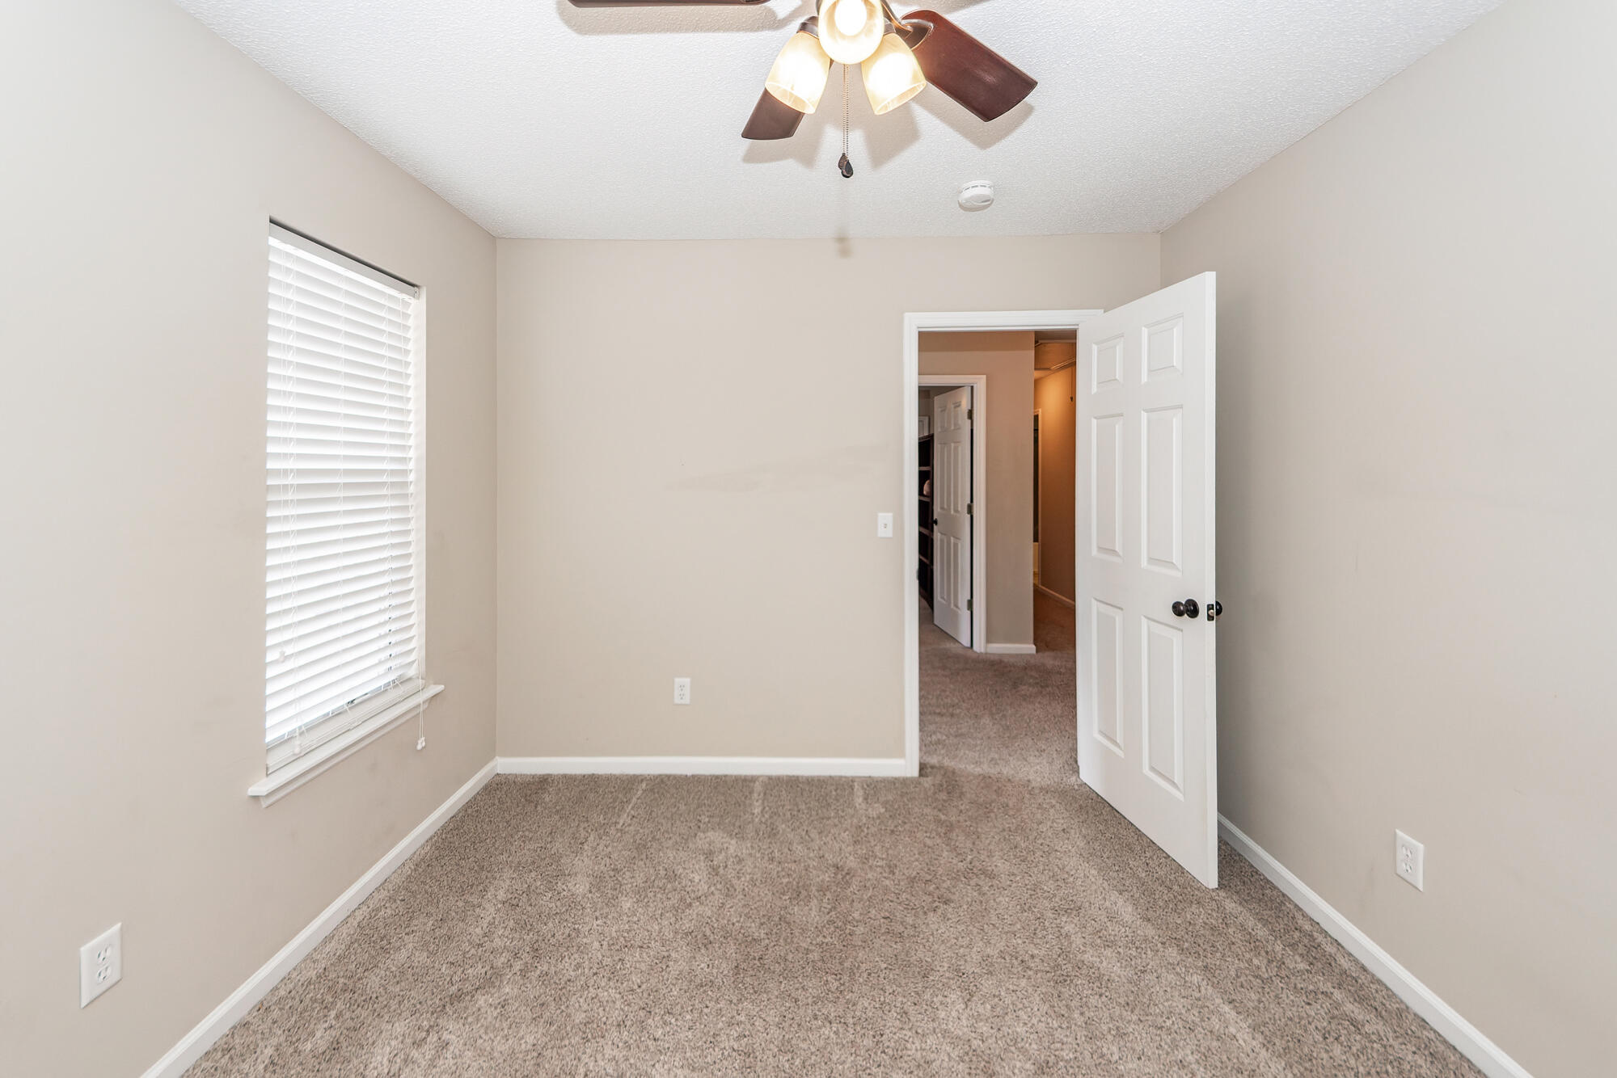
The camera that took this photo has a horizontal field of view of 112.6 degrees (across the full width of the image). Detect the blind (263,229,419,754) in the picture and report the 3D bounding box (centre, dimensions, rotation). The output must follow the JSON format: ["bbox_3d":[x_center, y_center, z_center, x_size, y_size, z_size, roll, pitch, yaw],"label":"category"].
[{"bbox_3d":[-1.479,-0.150,1.767,0.060,1.480,0.590,0,4,1],"label":"blind"}]

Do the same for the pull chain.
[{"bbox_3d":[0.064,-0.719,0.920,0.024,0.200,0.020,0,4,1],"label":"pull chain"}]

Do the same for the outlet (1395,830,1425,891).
[{"bbox_3d":[1.591,0.852,1.429,0.008,0.118,0.066,0,4,1],"label":"outlet"}]

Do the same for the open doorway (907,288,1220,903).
[{"bbox_3d":[0.912,0.108,2.174,0.960,2.120,0.730,0,4,1],"label":"open doorway"}]

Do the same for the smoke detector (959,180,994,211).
[{"bbox_3d":[0.624,-1.278,2.000,0.135,0.045,0.135,0,4,1],"label":"smoke detector"}]

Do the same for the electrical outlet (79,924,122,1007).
[{"bbox_3d":[-1.459,0.881,1.114,0.008,0.118,0.066,0,4,1],"label":"electrical outlet"}]

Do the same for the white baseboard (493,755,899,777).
[{"bbox_3d":[-0.501,1.091,2.563,1.920,0.095,0.016,0,4,1],"label":"white baseboard"}]

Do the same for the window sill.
[{"bbox_3d":[-1.454,0.641,1.740,0.100,0.078,0.700,0,4,1],"label":"window sill"}]

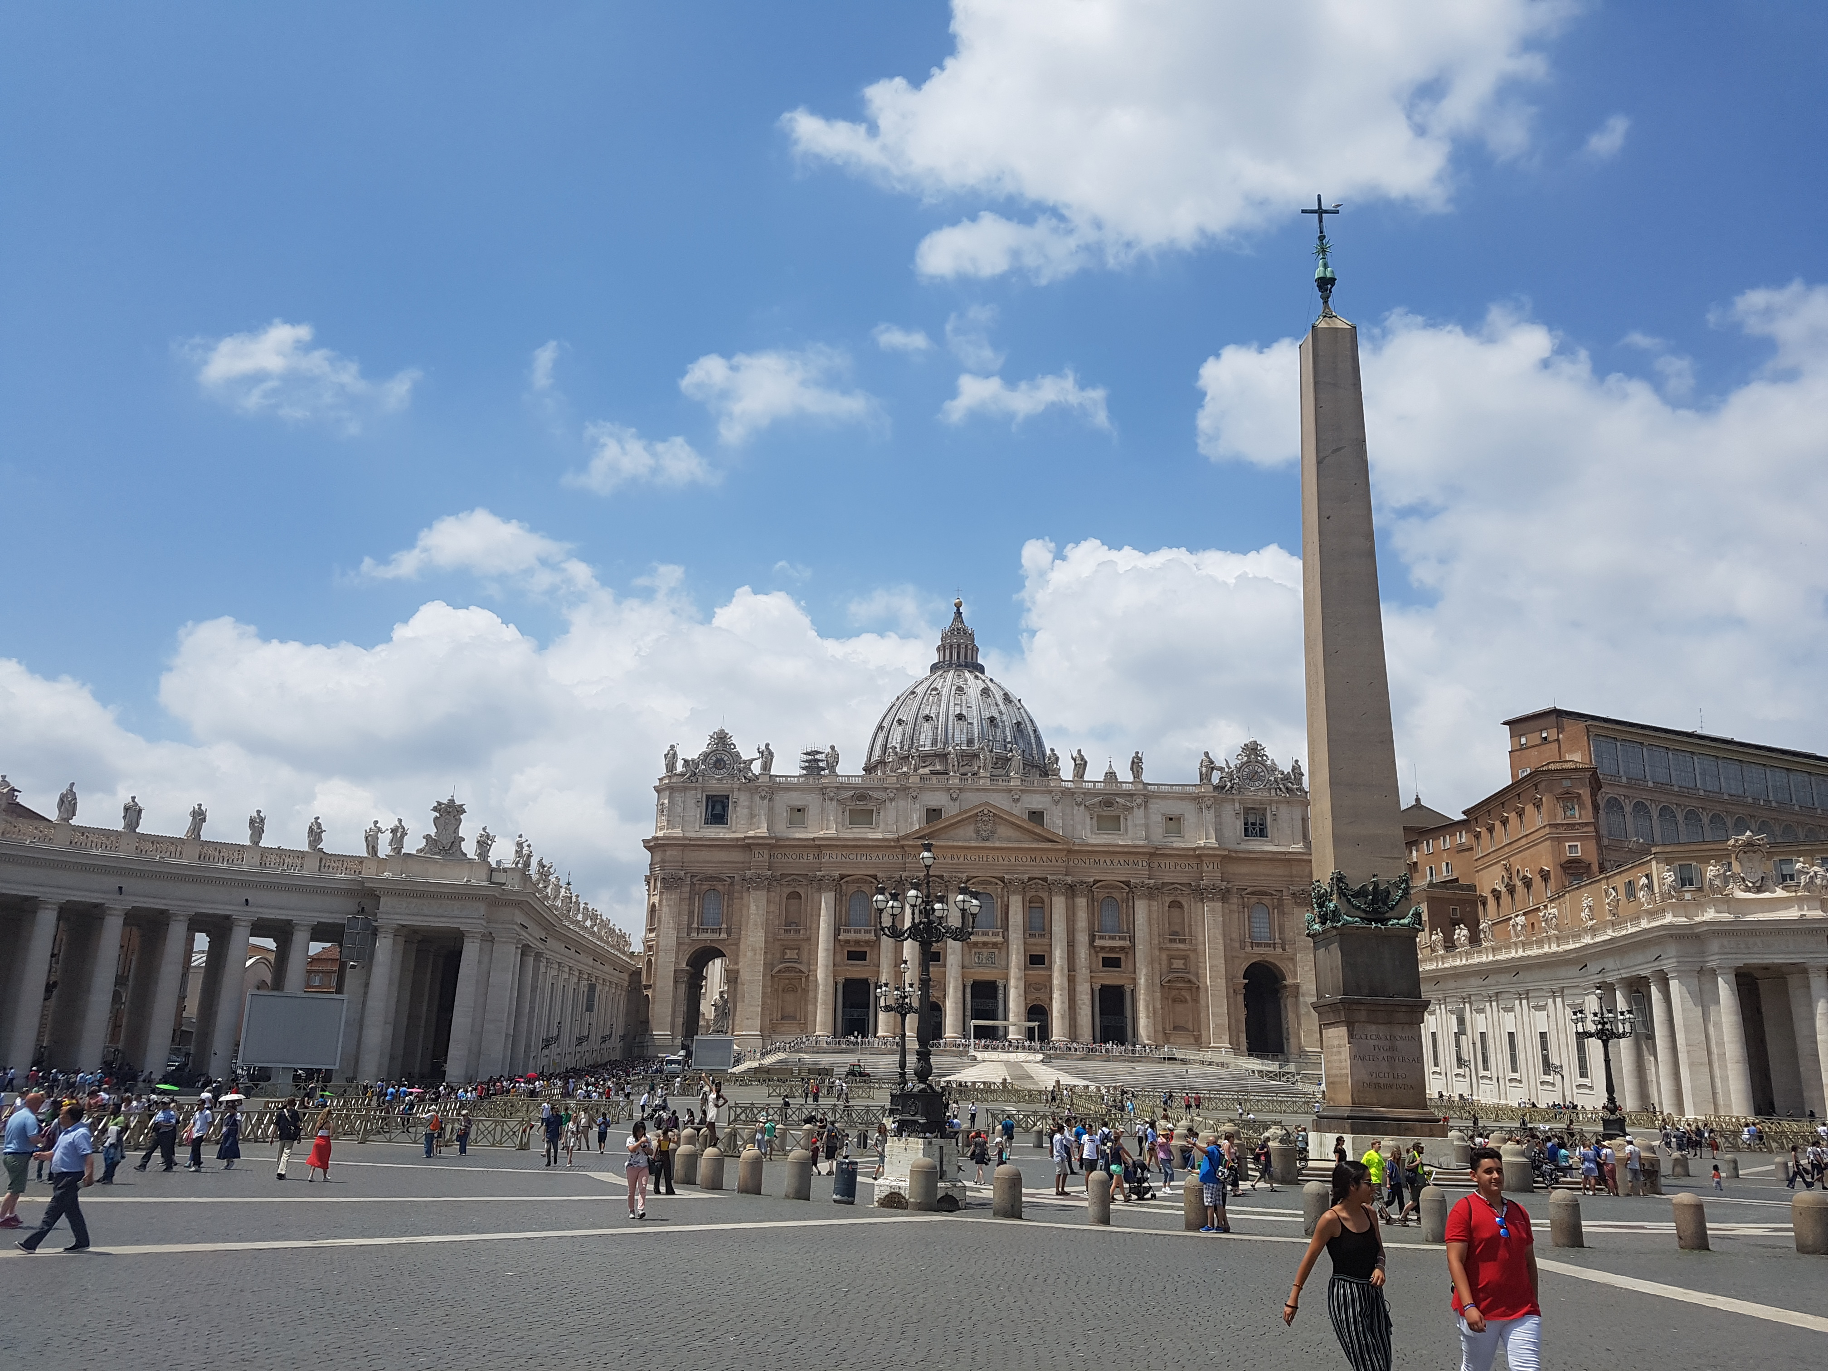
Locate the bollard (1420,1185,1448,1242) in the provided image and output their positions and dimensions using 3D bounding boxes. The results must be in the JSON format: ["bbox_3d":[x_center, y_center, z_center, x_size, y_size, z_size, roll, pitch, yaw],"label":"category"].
[{"bbox_3d":[9.780,9.957,25.878,0.470,1.010,0.470,-4,-16,19],"label":"bollard"}]

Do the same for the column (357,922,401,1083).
[{"bbox_3d":[-44.805,26.558,114.818,2.000,12.880,2.000,2,-16,-1],"label":"column"}]

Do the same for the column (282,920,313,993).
[{"bbox_3d":[-50.372,25.520,111.103,1.800,12.800,1.800,12,-19,-31],"label":"column"}]

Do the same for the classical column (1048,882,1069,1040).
[{"bbox_3d":[25.523,47.099,237.941,3.200,27.914,3.200,2,-16,-1],"label":"classical column"}]

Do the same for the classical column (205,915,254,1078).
[{"bbox_3d":[-50.270,23.228,101.420,1.750,12.167,1.750,9,-17,-24],"label":"classical column"}]

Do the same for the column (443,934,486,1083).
[{"bbox_3d":[-35.645,25.617,108.727,1.750,12.167,1.750,6,-16,-17],"label":"column"}]

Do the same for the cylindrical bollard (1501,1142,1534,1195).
[{"bbox_3d":[19.180,15.329,43.709,1.070,1.482,1.070,1,-16,0],"label":"cylindrical bollard"}]

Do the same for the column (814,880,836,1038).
[{"bbox_3d":[-15.178,46.958,238.627,3.300,28.100,3.300,2,-15,-1],"label":"column"}]

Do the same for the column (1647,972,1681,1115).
[{"bbox_3d":[65.182,31.021,118.835,1.750,12.167,1.750,-7,-17,27],"label":"column"}]

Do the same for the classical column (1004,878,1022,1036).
[{"bbox_3d":[17.979,47.038,237.958,3.200,28.040,3.200,2,-16,-1],"label":"classical column"}]

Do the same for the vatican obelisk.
[{"bbox_3d":[17.198,-2.622,54.358,3.500,39.107,3.500,2,-16,-2],"label":"vatican obelisk"}]

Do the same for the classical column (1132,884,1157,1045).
[{"bbox_3d":[39.124,46.783,231.493,3.400,27.364,3.200,2,-16,0],"label":"classical column"}]

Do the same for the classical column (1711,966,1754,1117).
[{"bbox_3d":[67.118,29.094,112.087,1.750,12.167,1.750,-8,-18,29],"label":"classical column"}]

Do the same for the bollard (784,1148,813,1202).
[{"bbox_3d":[-2.605,11.151,31.309,0.580,1.064,0.580,3,-16,-4],"label":"bollard"}]

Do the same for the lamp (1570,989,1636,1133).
[{"bbox_3d":[33.329,18.131,66.090,2.750,7.370,2.750,-6,-17,25],"label":"lamp"}]

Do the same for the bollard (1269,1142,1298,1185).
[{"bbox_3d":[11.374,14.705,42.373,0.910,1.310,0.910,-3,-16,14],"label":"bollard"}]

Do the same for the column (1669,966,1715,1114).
[{"bbox_3d":[71.280,32.855,125.705,1.900,12.782,1.900,-1,-17,10],"label":"column"}]

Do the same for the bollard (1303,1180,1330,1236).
[{"bbox_3d":[7.665,9.946,26.133,0.500,0.943,0.500,1,-16,0],"label":"bollard"}]

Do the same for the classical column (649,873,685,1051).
[{"bbox_3d":[-42.659,47.469,237.123,4.000,30.400,2.600,2,-15,-1],"label":"classical column"}]

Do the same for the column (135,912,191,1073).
[{"bbox_3d":[-53.798,22.489,99.068,1.750,12.167,1.750,9,-17,-27],"label":"column"}]

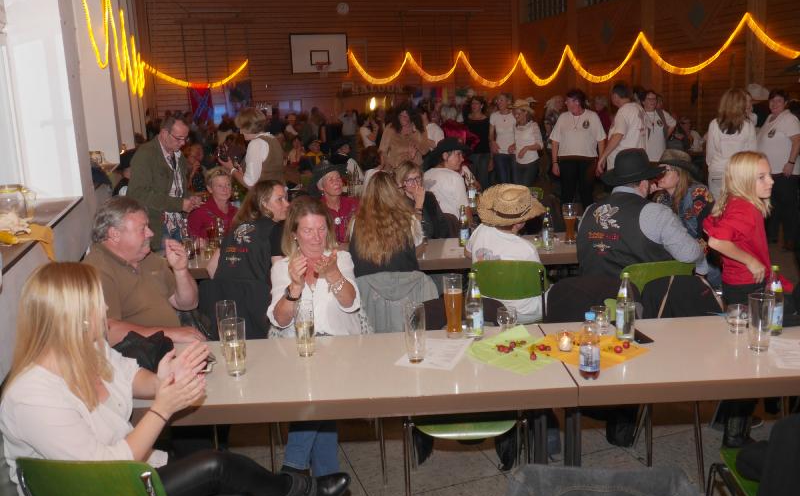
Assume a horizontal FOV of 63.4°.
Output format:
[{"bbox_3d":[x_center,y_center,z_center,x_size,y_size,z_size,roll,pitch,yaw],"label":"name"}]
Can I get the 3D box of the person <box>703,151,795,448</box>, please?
[{"bbox_3d":[1.530,0.264,2.884,0.420,1.370,0.400,-2,11,5],"label":"person"}]

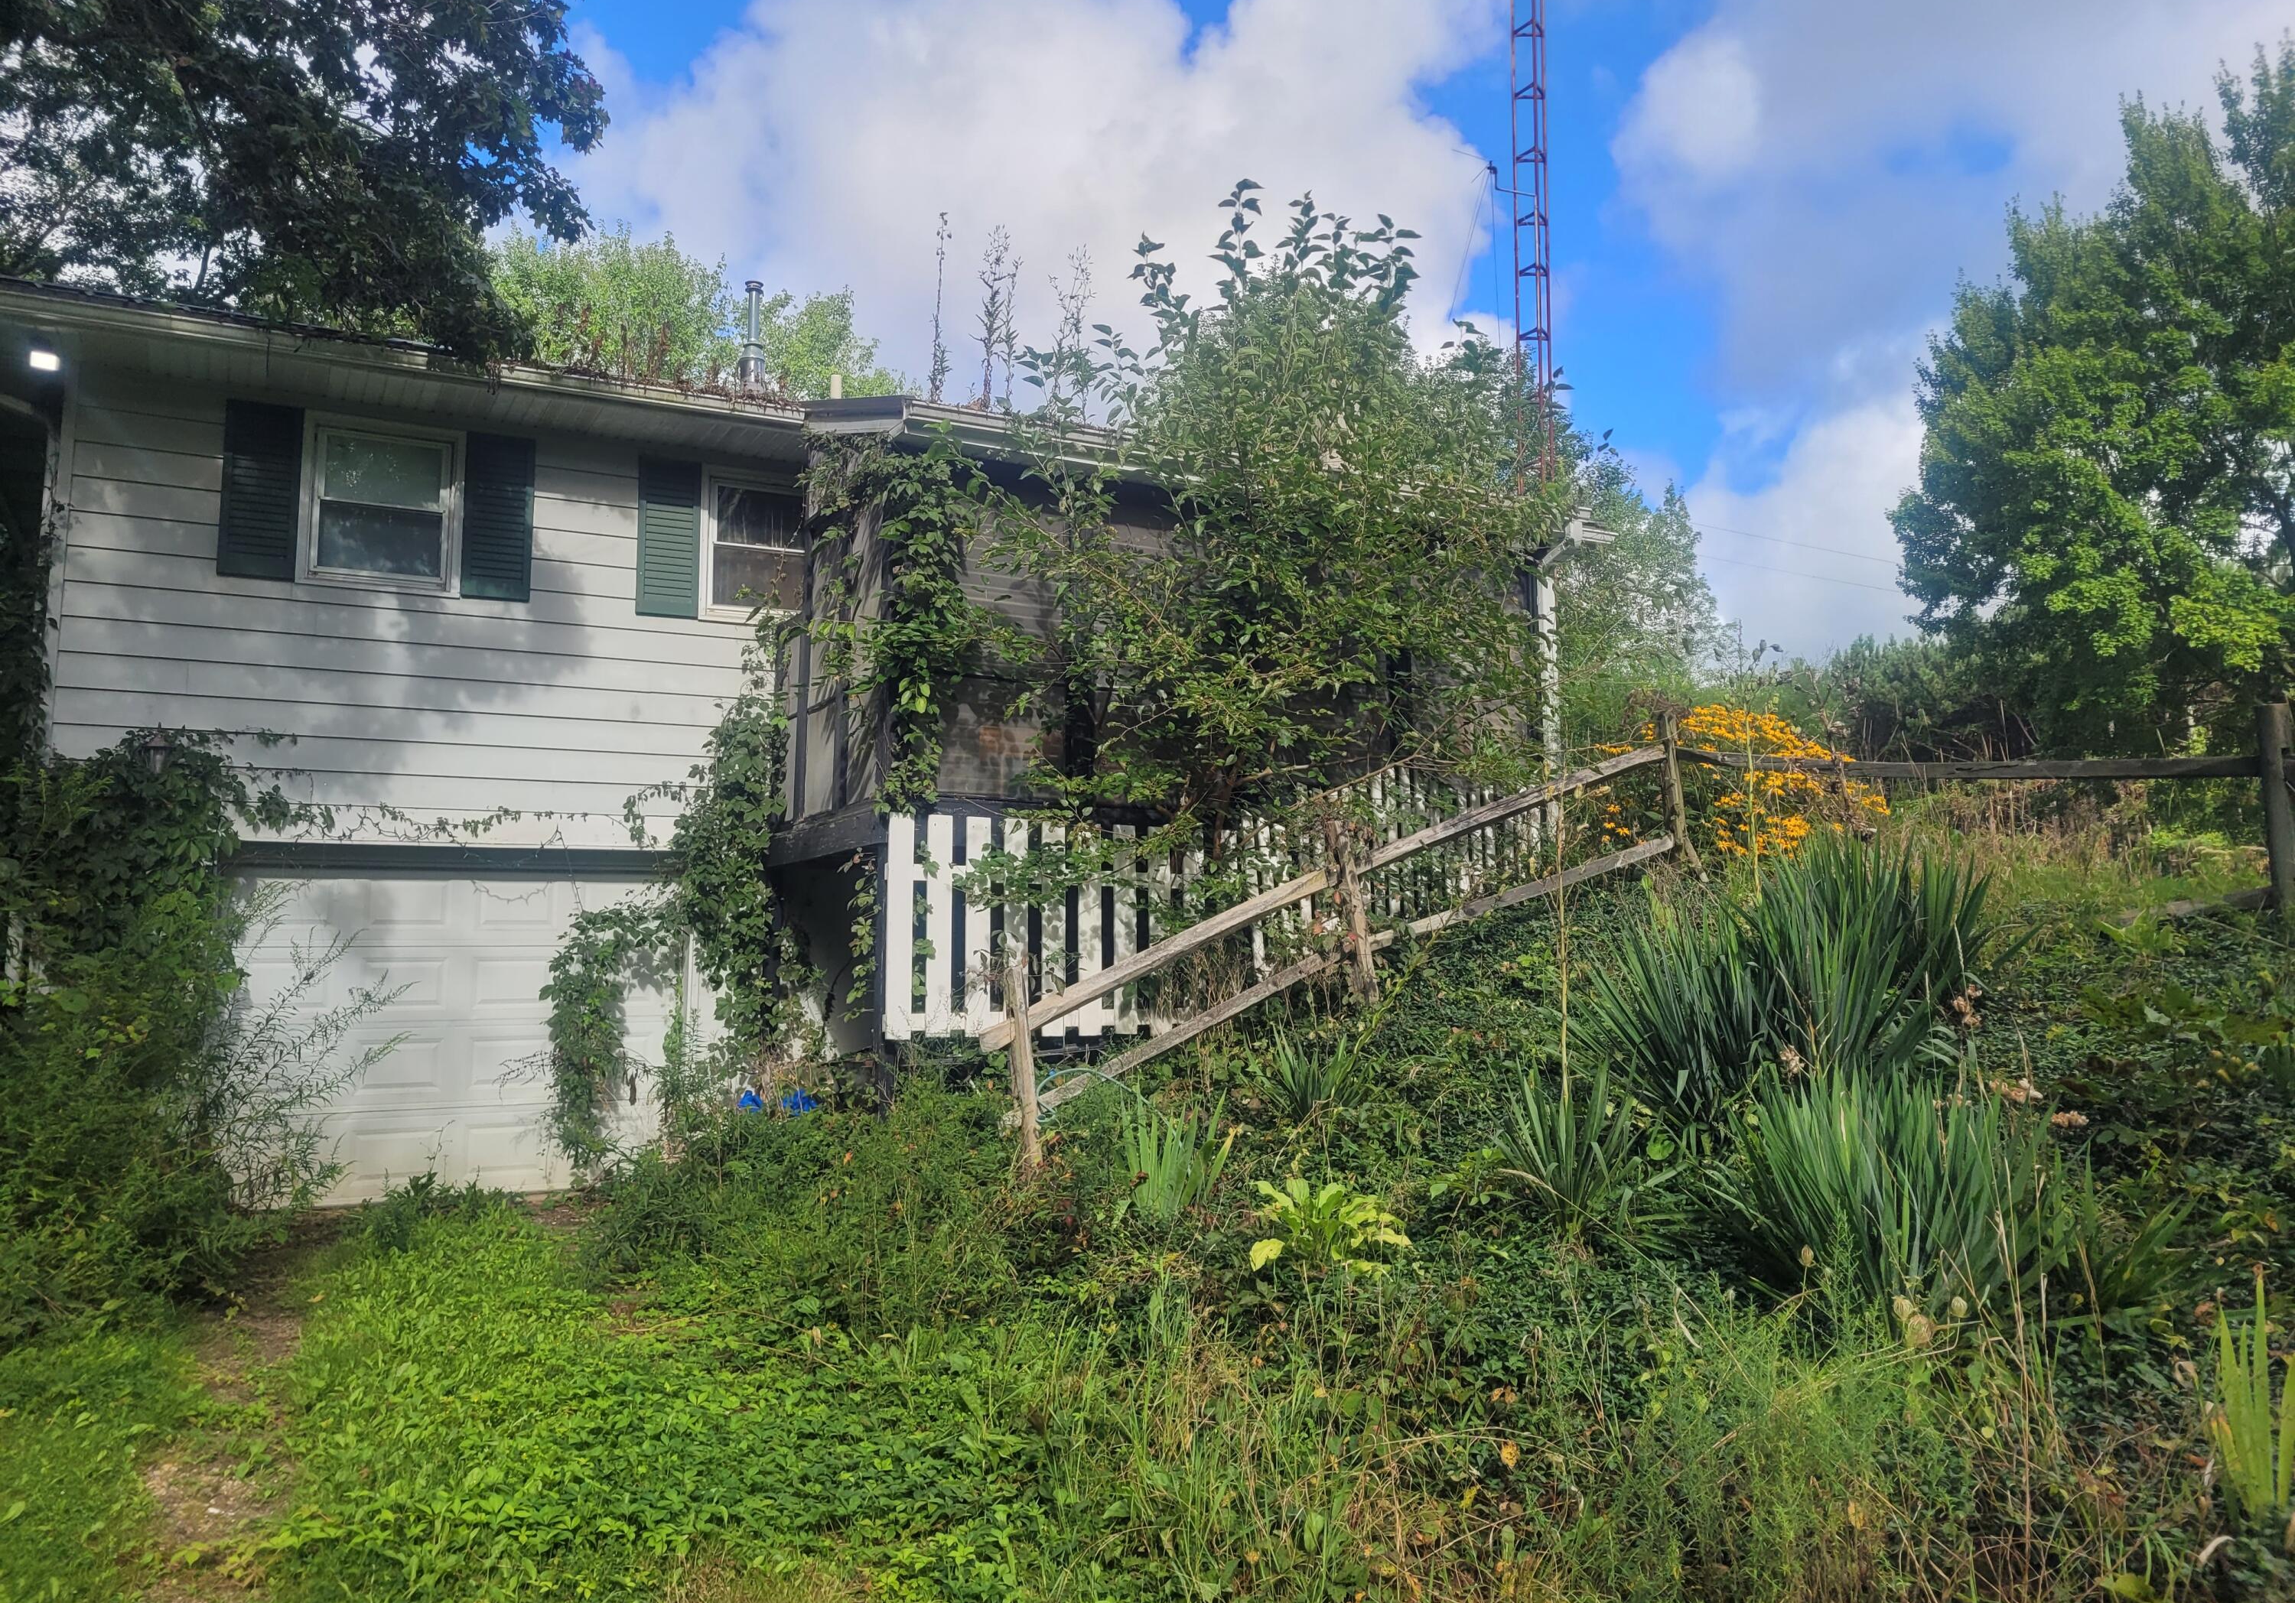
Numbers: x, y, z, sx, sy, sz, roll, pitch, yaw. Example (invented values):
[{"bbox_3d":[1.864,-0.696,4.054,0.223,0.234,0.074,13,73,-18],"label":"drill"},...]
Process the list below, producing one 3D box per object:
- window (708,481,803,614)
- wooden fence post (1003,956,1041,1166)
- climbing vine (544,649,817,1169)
[{"bbox_3d":[-2.611,-1.709,11.797,0.760,0.926,0.100,3,-6,-27],"label":"window"},{"bbox_3d":[-0.635,1.327,8.845,0.115,1.062,0.115,-3,-5,-27],"label":"wooden fence post"},{"bbox_3d":[-2.996,0.630,11.116,1.680,3.316,0.450,3,-6,-27],"label":"climbing vine"}]

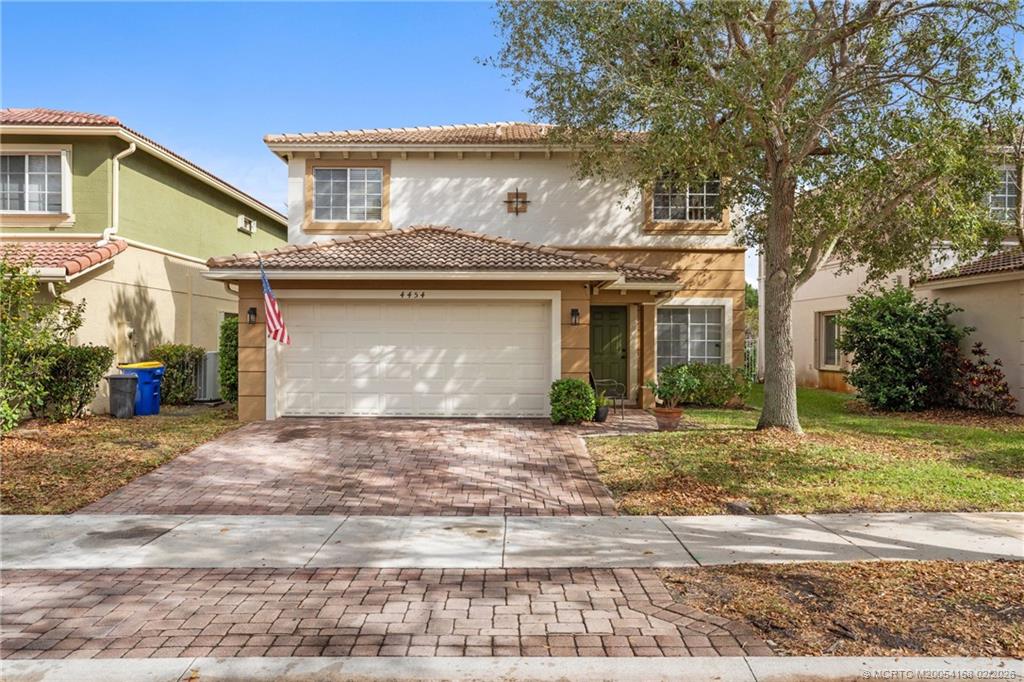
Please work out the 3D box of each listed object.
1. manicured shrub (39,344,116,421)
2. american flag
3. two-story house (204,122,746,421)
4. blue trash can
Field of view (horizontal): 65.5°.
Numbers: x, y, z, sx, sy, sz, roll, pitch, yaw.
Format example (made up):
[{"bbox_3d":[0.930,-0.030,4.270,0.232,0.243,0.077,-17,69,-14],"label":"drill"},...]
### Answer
[{"bbox_3d":[-7.800,0.730,14.200,1.270,1.330,1.200,0,0,0],"label":"manicured shrub"},{"bbox_3d":[-3.980,-0.680,13.350,0.460,1.460,0.550,0,0,0],"label":"american flag"},{"bbox_3d":[0.150,-2.330,20.300,10.600,7.400,13.500,0,0,0],"label":"two-story house"},{"bbox_3d":[-7.120,0.930,15.300,0.740,1.030,0.660,0,0,0],"label":"blue trash can"}]

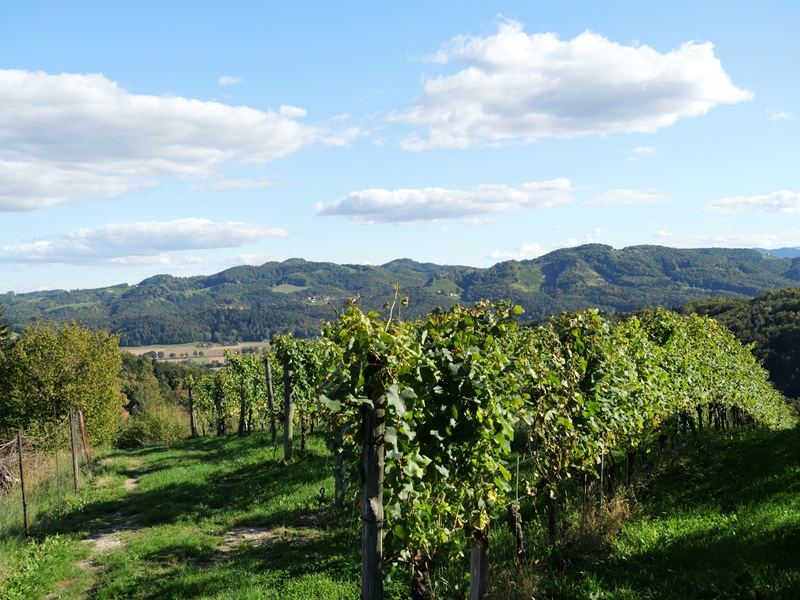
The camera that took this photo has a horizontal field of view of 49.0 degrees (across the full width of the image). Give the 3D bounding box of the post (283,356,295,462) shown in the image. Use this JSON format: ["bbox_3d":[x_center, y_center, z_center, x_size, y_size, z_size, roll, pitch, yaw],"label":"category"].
[{"bbox_3d":[-1.680,1.632,13.300,0.120,1.643,0.120,0,0,0],"label":"post"}]

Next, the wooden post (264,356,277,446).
[{"bbox_3d":[-2.443,1.925,16.700,0.100,1.650,0.100,-5,0,0],"label":"wooden post"}]

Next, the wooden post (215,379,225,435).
[{"bbox_3d":[-4.955,2.955,24.200,0.110,1.613,0.110,2,0,0],"label":"wooden post"}]

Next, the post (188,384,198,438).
[{"bbox_3d":[-6.370,3.405,27.000,0.115,1.680,0.115,-4,0,0],"label":"post"}]

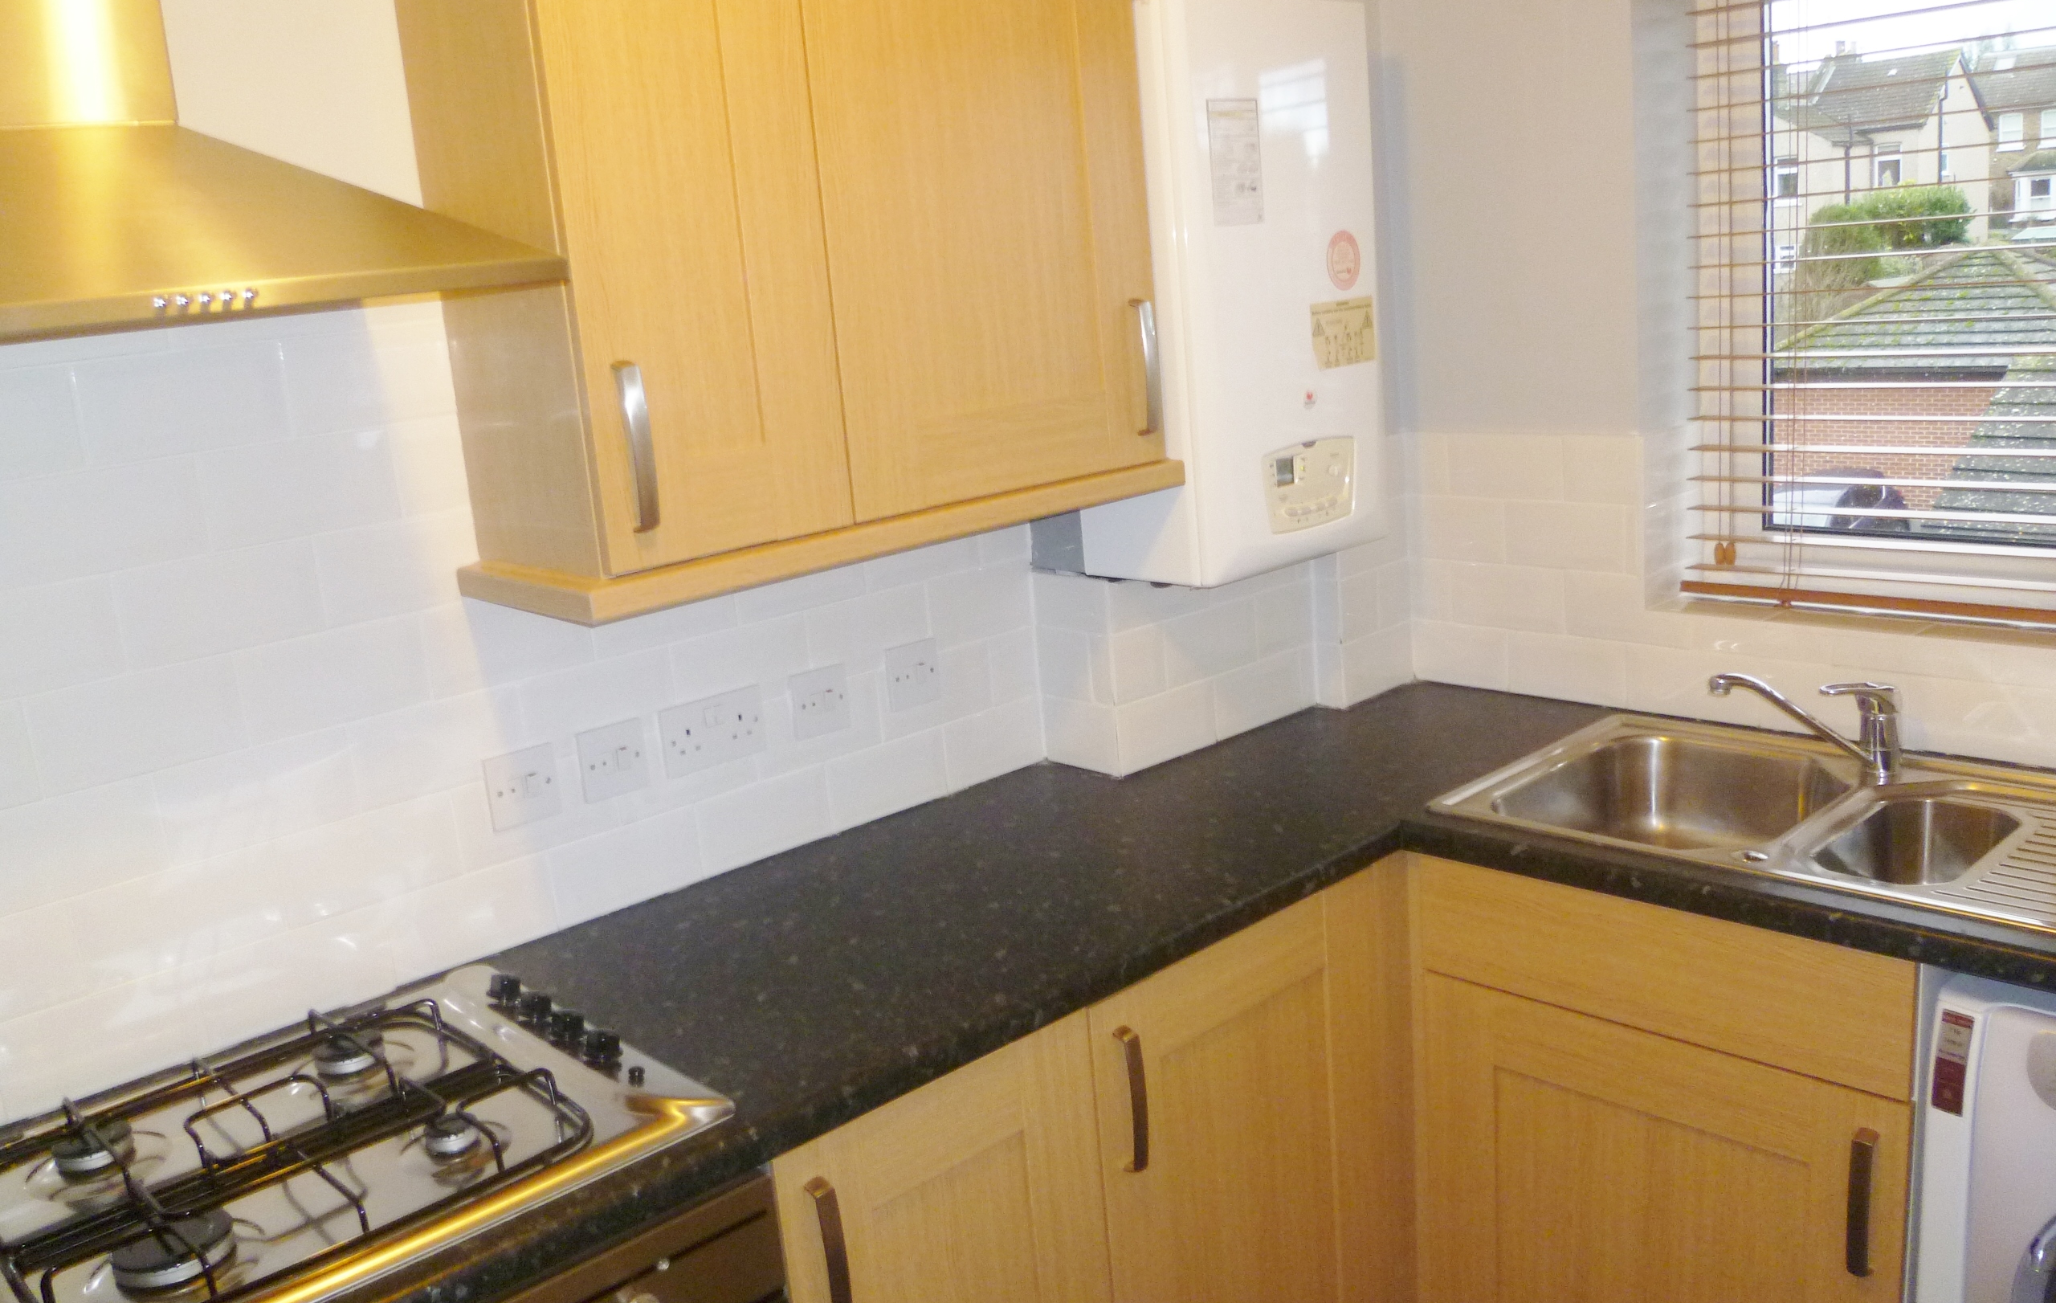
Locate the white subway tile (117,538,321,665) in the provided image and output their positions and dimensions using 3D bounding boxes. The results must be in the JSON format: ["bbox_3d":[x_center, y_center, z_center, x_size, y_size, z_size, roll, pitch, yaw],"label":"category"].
[{"bbox_3d":[-0.819,-0.052,1.693,0.200,0.100,0.009,-16,17,-40],"label":"white subway tile"}]

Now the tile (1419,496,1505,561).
[{"bbox_3d":[0.693,-0.197,2.648,0.009,0.100,0.167,-16,17,-40],"label":"tile"}]

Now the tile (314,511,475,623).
[{"bbox_3d":[-0.664,-0.092,1.787,0.200,0.100,0.009,-16,17,-40],"label":"tile"}]

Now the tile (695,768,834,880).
[{"bbox_3d":[-0.342,0.217,2.159,0.198,0.100,0.009,-16,17,-39],"label":"tile"}]

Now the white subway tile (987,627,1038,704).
[{"bbox_3d":[-0.022,0.023,2.412,0.088,0.100,0.009,-16,17,-39],"label":"white subway tile"}]

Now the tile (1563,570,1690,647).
[{"bbox_3d":[0.886,-0.061,2.454,0.009,0.102,0.198,-16,17,-40],"label":"tile"}]

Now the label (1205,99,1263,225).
[{"bbox_3d":[0.271,-0.633,2.153,0.099,0.156,0.001,-16,17,-40],"label":"label"}]

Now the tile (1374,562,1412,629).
[{"bbox_3d":[0.583,-0.090,2.651,0.090,0.100,0.009,-16,17,-39],"label":"tile"}]

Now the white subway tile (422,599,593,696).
[{"bbox_3d":[-0.584,-0.015,1.873,0.200,0.100,0.009,-16,17,-40],"label":"white subway tile"}]

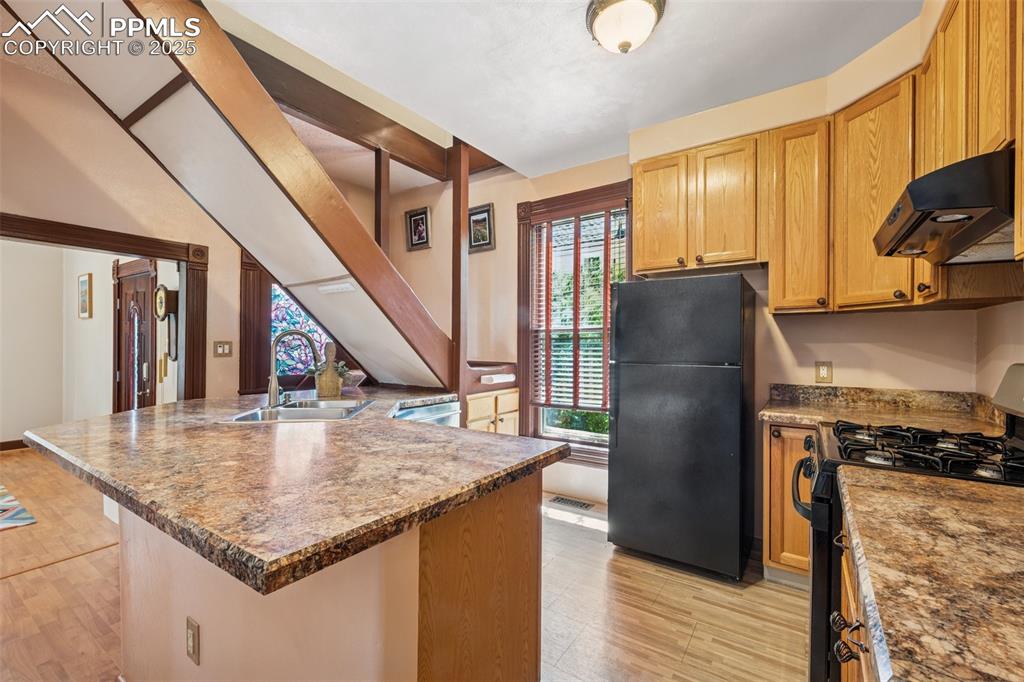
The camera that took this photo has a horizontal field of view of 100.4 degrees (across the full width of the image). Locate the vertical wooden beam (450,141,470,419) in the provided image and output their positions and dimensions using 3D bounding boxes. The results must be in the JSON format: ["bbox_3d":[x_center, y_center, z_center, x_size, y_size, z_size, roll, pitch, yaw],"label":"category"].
[{"bbox_3d":[-0.391,-0.087,3.211,0.083,2.750,0.083,0,-1,34],"label":"vertical wooden beam"}]

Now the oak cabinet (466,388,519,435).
[{"bbox_3d":[-0.367,0.856,3.666,0.560,0.880,0.710,0,-1,34],"label":"oak cabinet"}]

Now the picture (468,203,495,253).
[{"bbox_3d":[-0.316,-1.071,4.095,0.375,0.445,0.030,0,-1,34],"label":"picture"}]

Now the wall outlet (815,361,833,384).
[{"bbox_3d":[1.894,0.191,2.587,0.077,0.120,0.009,0,-1,34],"label":"wall outlet"}]

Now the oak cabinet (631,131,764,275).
[{"bbox_3d":[1.244,-0.838,2.846,0.776,0.764,0.325,0,-1,34],"label":"oak cabinet"}]

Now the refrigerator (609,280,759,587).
[{"bbox_3d":[1.084,0.468,2.703,0.735,1.645,0.700,0,-1,34],"label":"refrigerator"}]

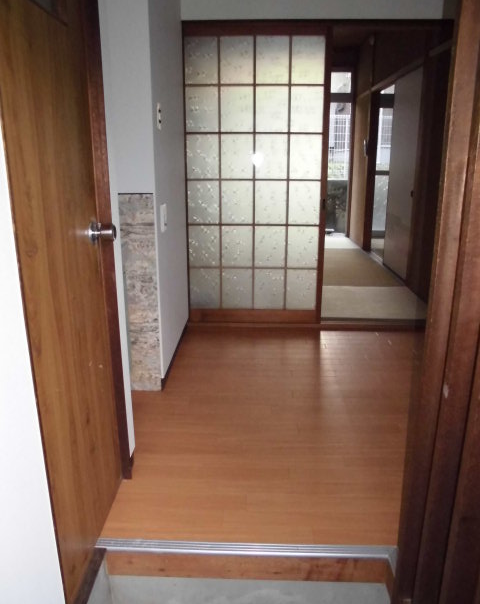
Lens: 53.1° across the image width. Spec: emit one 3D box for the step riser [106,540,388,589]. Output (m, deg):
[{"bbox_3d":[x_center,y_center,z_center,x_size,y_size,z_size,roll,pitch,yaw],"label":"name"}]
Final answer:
[{"bbox_3d":[0.013,0.719,1.301,0.805,0.087,0.049,0,14,2],"label":"step riser"}]

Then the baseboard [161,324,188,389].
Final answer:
[{"bbox_3d":[-0.372,0.268,2.766,0.018,0.061,1.009,0,14,1],"label":"baseboard"}]

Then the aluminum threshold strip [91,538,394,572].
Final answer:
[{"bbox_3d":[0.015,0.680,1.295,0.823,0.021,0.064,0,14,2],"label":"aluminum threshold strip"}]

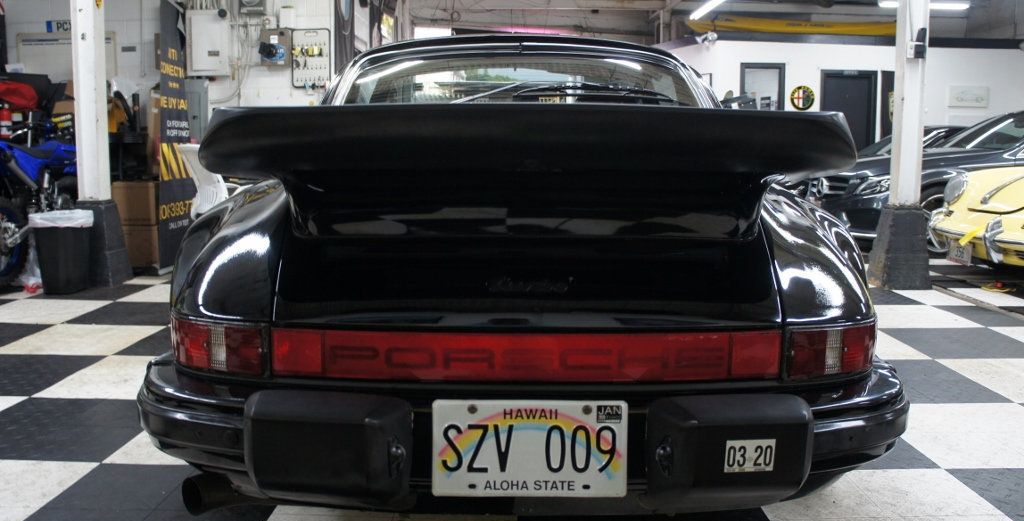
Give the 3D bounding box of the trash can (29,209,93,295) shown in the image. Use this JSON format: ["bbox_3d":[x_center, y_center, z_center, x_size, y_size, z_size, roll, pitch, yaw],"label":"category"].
[{"bbox_3d":[-2.908,-0.051,5.019,0.285,0.520,0.295,0,8,1],"label":"trash can"}]

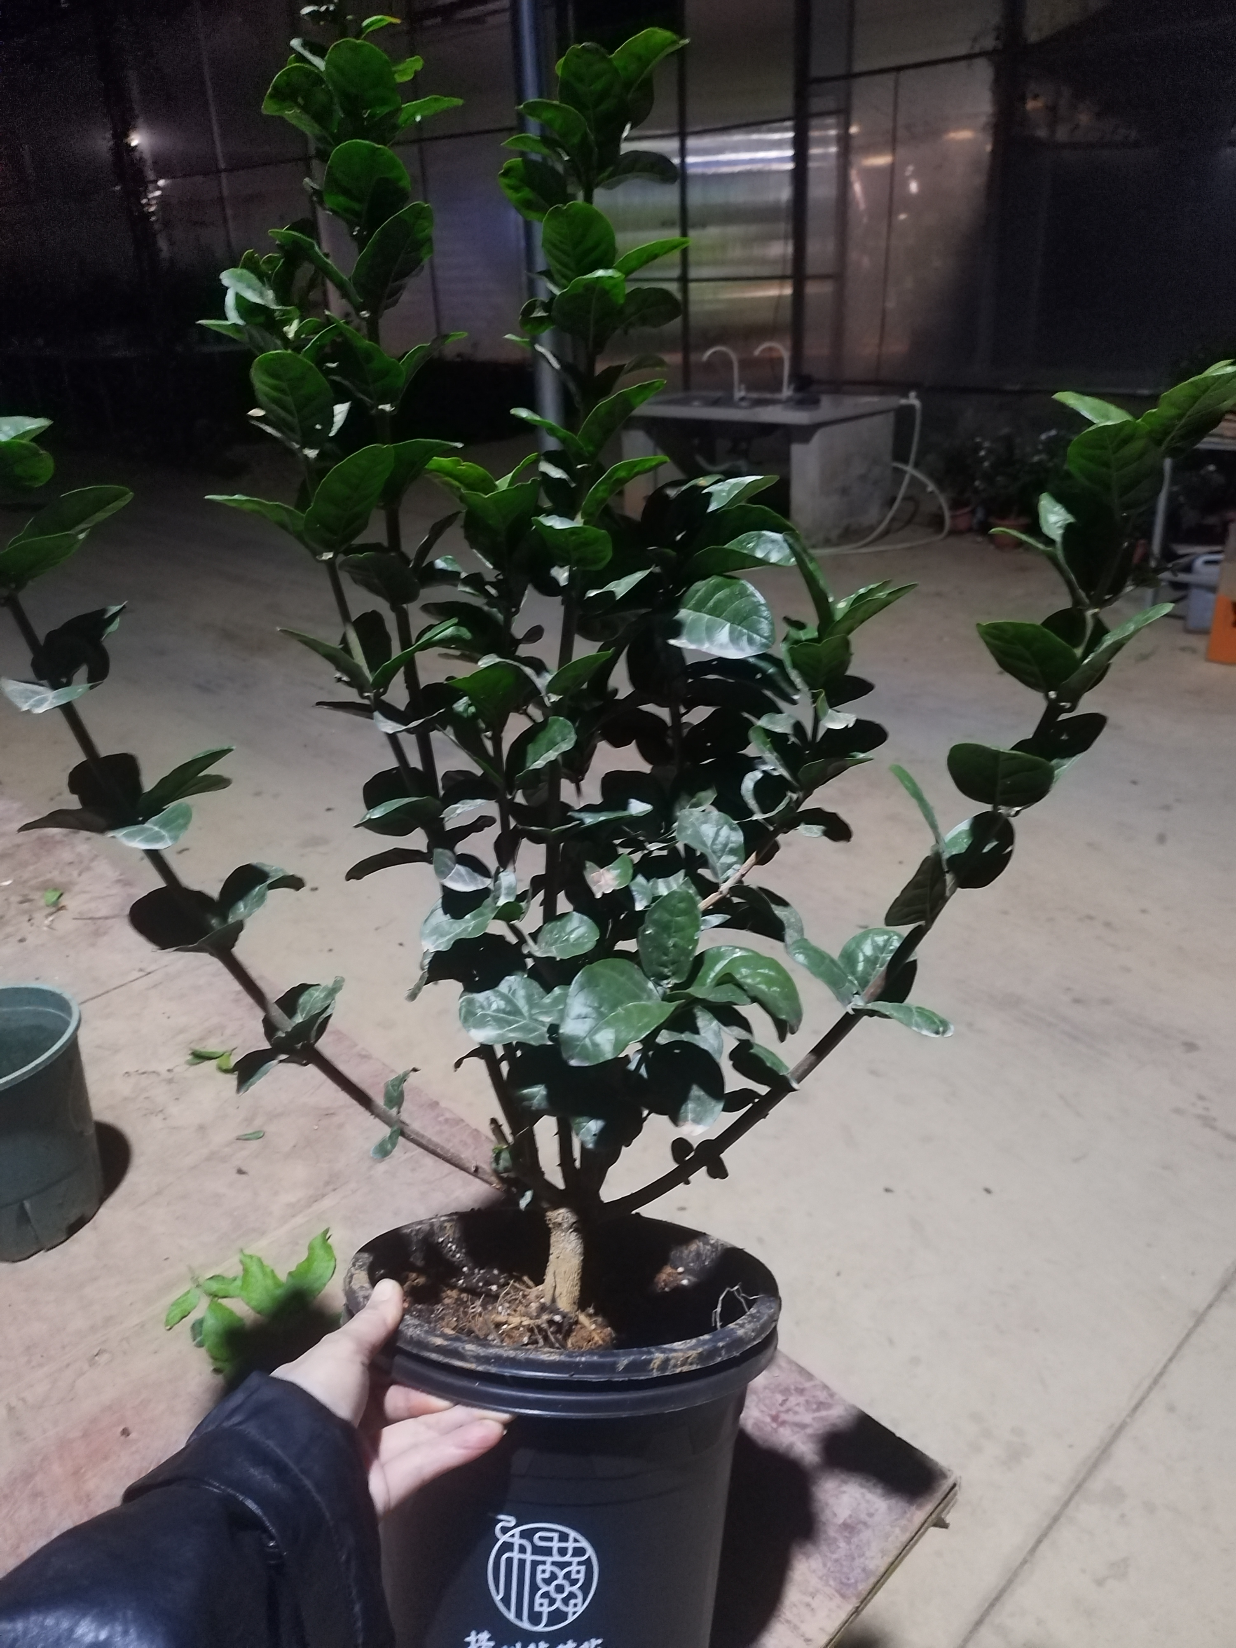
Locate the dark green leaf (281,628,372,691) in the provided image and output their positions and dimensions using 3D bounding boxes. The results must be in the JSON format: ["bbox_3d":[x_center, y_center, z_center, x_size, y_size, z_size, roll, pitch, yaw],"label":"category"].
[{"bbox_3d":[-0.154,-0.085,0.650,0.062,0.030,0.014,35,66,-6],"label":"dark green leaf"}]

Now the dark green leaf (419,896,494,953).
[{"bbox_3d":[-0.080,0.050,0.620,0.046,0.014,0.028,-27,47,-12],"label":"dark green leaf"}]

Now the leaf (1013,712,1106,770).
[{"bbox_3d":[0.237,-0.044,0.665,0.054,0.011,0.033,-22,41,-18],"label":"leaf"}]

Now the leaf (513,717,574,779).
[{"bbox_3d":[-0.037,-0.040,0.630,0.027,0.044,0.014,48,7,30],"label":"leaf"}]

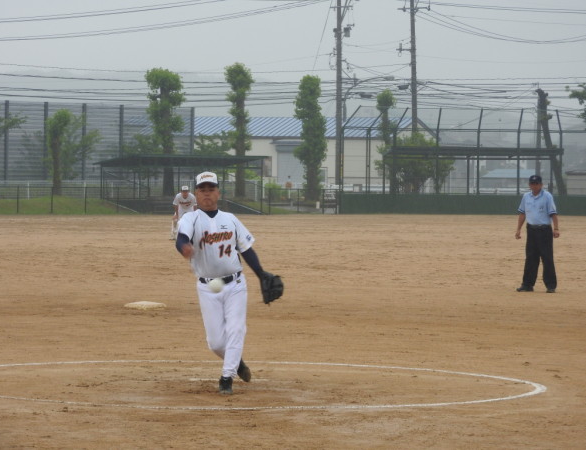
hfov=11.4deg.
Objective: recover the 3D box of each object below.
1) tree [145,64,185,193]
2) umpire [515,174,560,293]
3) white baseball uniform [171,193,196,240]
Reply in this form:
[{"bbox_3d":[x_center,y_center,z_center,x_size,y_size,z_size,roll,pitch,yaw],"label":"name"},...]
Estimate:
[{"bbox_3d":[-6.404,-4.696,148.000,2.000,6.550,2.000,1,1,0],"label":"tree"},{"bbox_3d":[3.444,0.120,41.500,0.580,1.660,0.380,1,1,16],"label":"umpire"},{"bbox_3d":[-2.474,-0.217,67.200,0.620,1.050,0.580,1,1,-2],"label":"white baseball uniform"}]

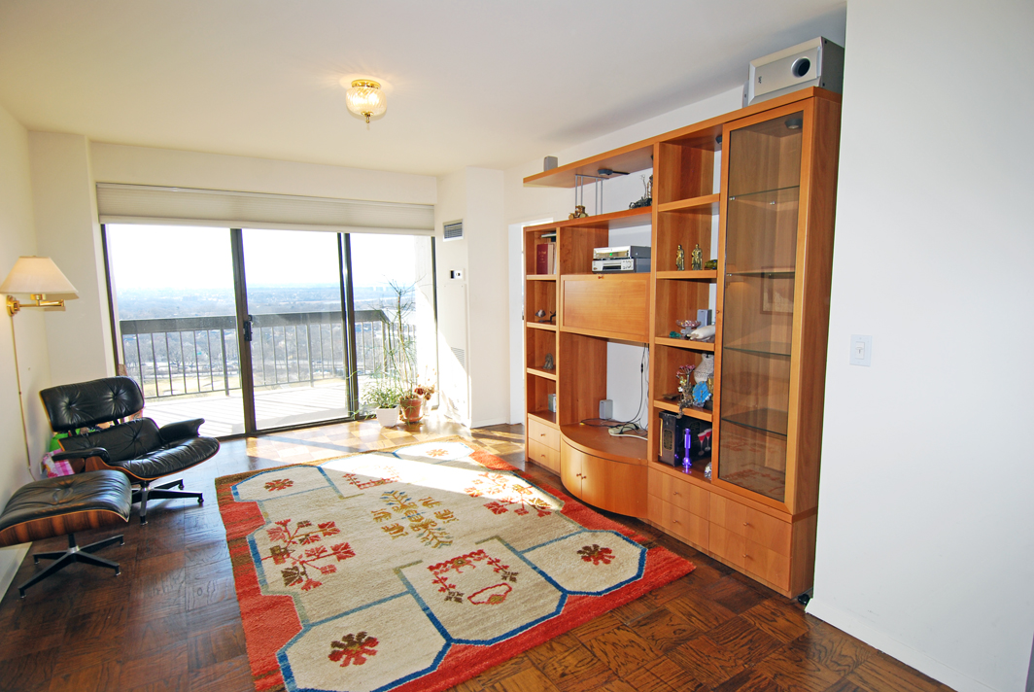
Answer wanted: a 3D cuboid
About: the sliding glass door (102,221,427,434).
[{"bbox_3d":[-2.141,-0.207,5.030,2.834,2.040,0.100,-5,8,-32],"label":"sliding glass door"}]

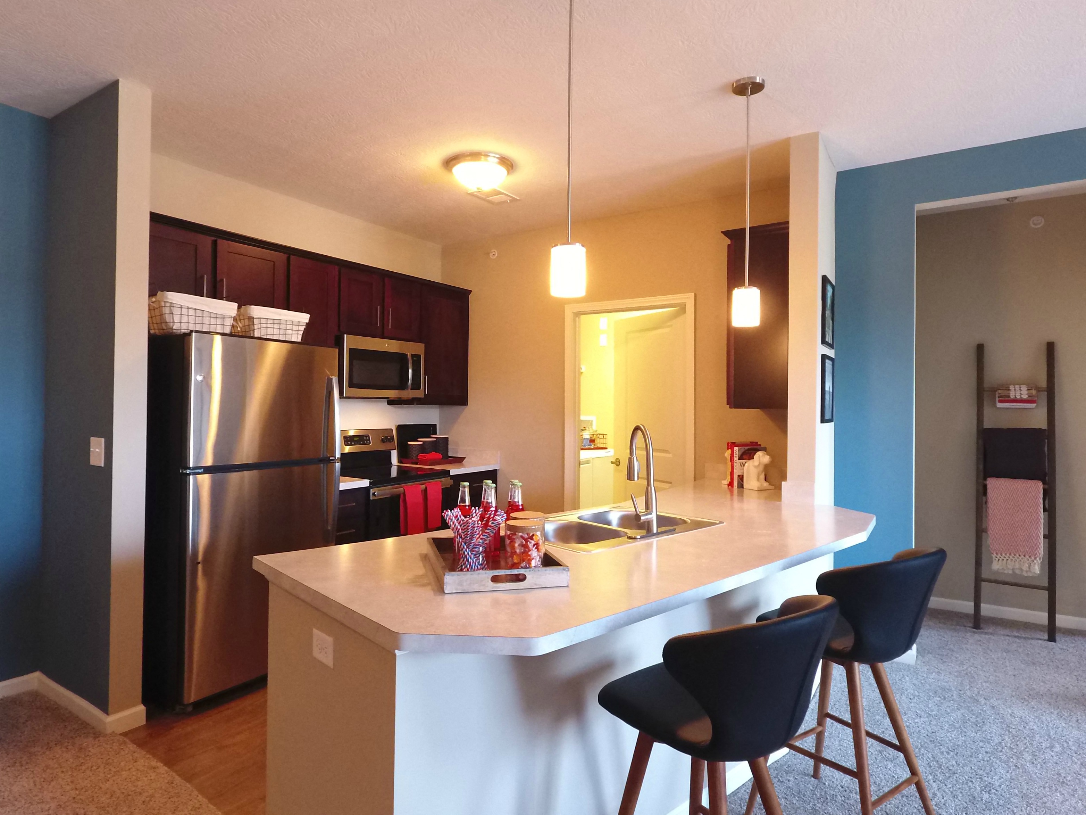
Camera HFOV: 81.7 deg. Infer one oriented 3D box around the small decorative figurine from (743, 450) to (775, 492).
[{"bbox_3d":[1.231,0.354,3.570,0.110,0.213,0.125,1,0,-43],"label":"small decorative figurine"}]

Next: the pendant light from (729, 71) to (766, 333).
[{"bbox_3d":[0.839,-0.829,2.570,0.136,0.994,0.136,1,0,33],"label":"pendant light"}]

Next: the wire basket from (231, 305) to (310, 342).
[{"bbox_3d":[-1.461,-0.411,3.299,0.285,0.183,0.335,1,0,33],"label":"wire basket"}]

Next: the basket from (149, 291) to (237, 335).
[{"bbox_3d":[-1.683,-0.414,2.963,0.285,0.183,0.335,1,0,33],"label":"basket"}]

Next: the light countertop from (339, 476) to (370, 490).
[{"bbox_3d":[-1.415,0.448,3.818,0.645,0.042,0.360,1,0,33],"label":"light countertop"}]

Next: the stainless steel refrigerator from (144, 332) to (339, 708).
[{"bbox_3d":[-1.637,0.508,3.274,0.790,1.685,0.772,1,0,33],"label":"stainless steel refrigerator"}]

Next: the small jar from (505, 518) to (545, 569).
[{"bbox_3d":[-0.048,0.368,1.635,0.100,0.133,0.100,1,0,0],"label":"small jar"}]

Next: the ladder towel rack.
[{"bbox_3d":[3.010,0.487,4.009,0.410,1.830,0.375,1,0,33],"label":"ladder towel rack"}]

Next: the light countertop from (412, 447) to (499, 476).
[{"bbox_3d":[-0.755,0.404,4.817,0.645,0.143,0.575,1,0,33],"label":"light countertop"}]

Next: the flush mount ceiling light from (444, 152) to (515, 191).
[{"bbox_3d":[-0.347,-1.268,3.440,0.372,0.140,0.372,1,0,0],"label":"flush mount ceiling light"}]

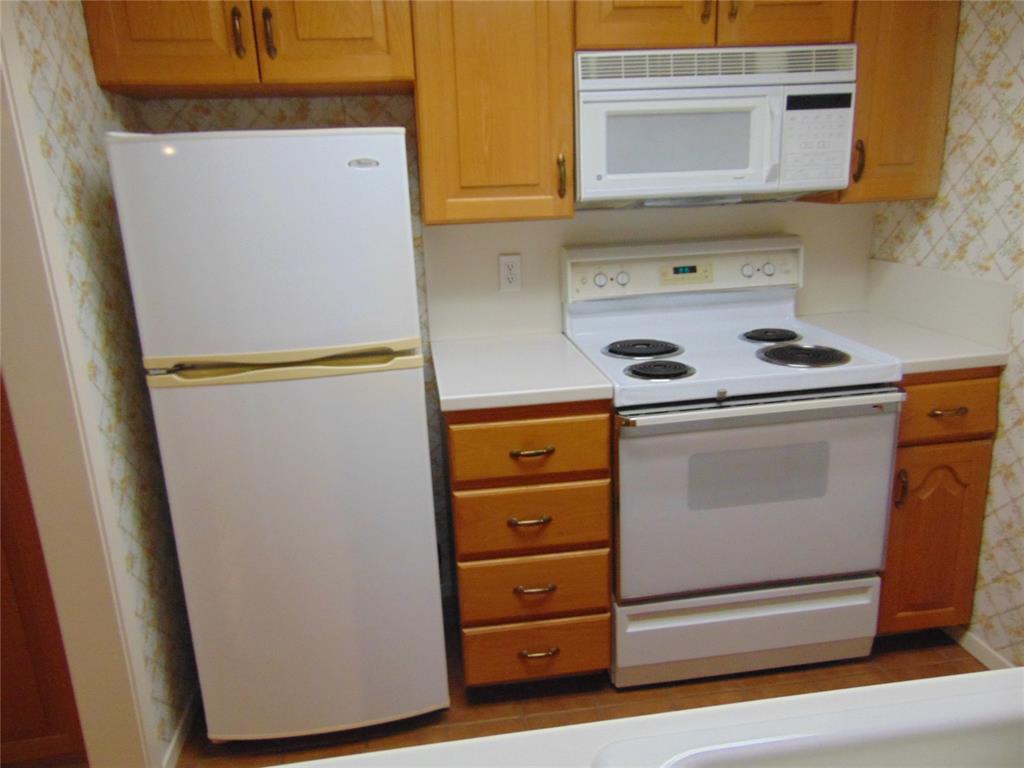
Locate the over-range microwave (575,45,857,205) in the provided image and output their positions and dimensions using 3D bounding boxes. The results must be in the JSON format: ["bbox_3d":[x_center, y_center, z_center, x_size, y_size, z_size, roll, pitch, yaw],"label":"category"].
[{"bbox_3d":[0.537,-0.728,2.134,0.760,0.391,0.335,-5,16,-6],"label":"over-range microwave"}]

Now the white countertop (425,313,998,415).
[{"bbox_3d":[0.524,-0.087,2.153,1.482,0.039,0.632,-5,16,-6],"label":"white countertop"}]

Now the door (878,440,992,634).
[{"bbox_3d":[1.193,0.444,2.113,0.287,0.590,0.022,-4,16,-7],"label":"door"}]

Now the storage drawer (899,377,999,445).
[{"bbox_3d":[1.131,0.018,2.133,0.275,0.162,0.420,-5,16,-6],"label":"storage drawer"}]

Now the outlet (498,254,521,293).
[{"bbox_3d":[-0.003,-0.350,2.335,0.071,0.115,0.012,-5,16,-6],"label":"outlet"}]

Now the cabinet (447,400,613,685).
[{"bbox_3d":[0.021,0.352,2.207,0.407,0.792,0.630,-5,16,-6],"label":"cabinet"}]

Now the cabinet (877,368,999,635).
[{"bbox_3d":[1.129,0.264,2.331,0.291,0.792,0.630,-5,16,-6],"label":"cabinet"}]

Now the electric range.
[{"bbox_3d":[0.601,0.196,2.218,0.760,1.183,0.675,-5,16,-6],"label":"electric range"}]

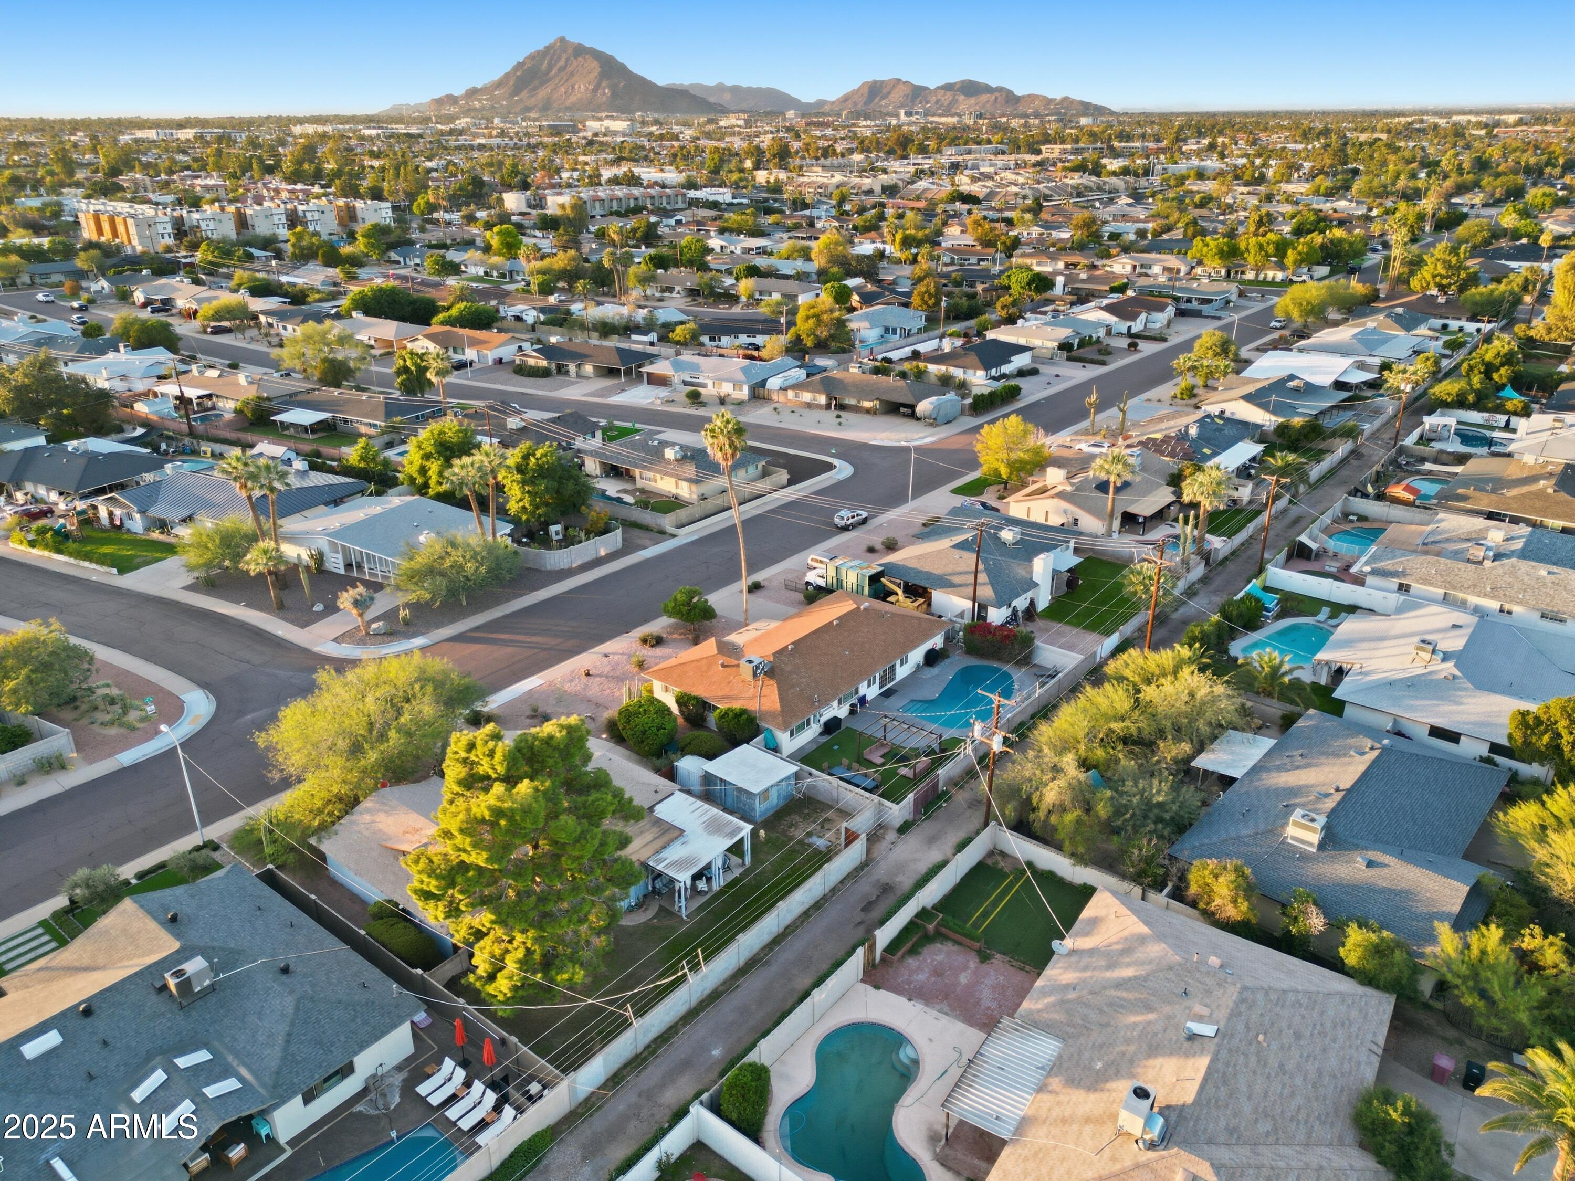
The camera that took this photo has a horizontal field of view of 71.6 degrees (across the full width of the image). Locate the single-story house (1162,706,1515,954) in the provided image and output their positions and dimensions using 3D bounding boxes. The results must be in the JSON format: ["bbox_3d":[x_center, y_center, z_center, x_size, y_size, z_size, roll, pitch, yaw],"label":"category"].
[{"bbox_3d":[33.681,13.511,64.731,14.464,4.400,22.179,19,30,38],"label":"single-story house"}]

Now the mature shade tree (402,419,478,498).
[{"bbox_3d":[-40.158,-14.753,124.140,8.600,9.720,8.400,0,24,0],"label":"mature shade tree"}]

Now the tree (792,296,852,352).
[{"bbox_3d":[6.402,-50.420,205.439,11.200,9.360,10.600,0,24,0],"label":"tree"}]

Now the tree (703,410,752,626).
[{"bbox_3d":[-4.720,-5.503,90.904,3.900,19.140,3.900,0,24,0],"label":"tree"}]

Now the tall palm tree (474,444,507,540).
[{"bbox_3d":[-27.975,-8.029,105.561,3.797,12.334,3.797,-7,25,-15],"label":"tall palm tree"}]

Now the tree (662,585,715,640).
[{"bbox_3d":[-7.930,2.060,90.357,4.400,4.600,4.400,0,24,0],"label":"tree"}]

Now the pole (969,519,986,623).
[{"bbox_3d":[15.842,-1.112,91.828,0.400,10.160,2.300,18,30,36],"label":"pole"}]

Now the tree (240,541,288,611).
[{"bbox_3d":[-45.331,-1.204,95.849,4.500,6.500,4.500,18,30,35],"label":"tree"}]

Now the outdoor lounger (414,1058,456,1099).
[{"bbox_3d":[-15.945,22.217,49.630,0.700,0.930,1.820,17,29,35],"label":"outdoor lounger"}]

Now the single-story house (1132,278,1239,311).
[{"bbox_3d":[91.371,-68.812,251.004,21.232,4.200,15.000,18,30,36],"label":"single-story house"}]

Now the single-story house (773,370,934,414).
[{"bbox_3d":[11.659,-28.023,154.065,21.500,4.600,11.500,13,27,28],"label":"single-story house"}]

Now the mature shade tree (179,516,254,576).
[{"bbox_3d":[-51.309,-3.822,98.549,6.200,5.400,6.200,0,24,0],"label":"mature shade tree"}]

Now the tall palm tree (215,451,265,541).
[{"bbox_3d":[-49.636,-6.536,101.227,4.694,13.398,4.694,-12,26,-24],"label":"tall palm tree"}]

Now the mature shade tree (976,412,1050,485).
[{"bbox_3d":[24.462,-14.965,119.371,8.100,8.400,8.100,0,24,0],"label":"mature shade tree"}]

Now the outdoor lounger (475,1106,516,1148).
[{"bbox_3d":[-12.496,23.158,46.957,0.660,0.930,1.750,18,30,35],"label":"outdoor lounger"}]

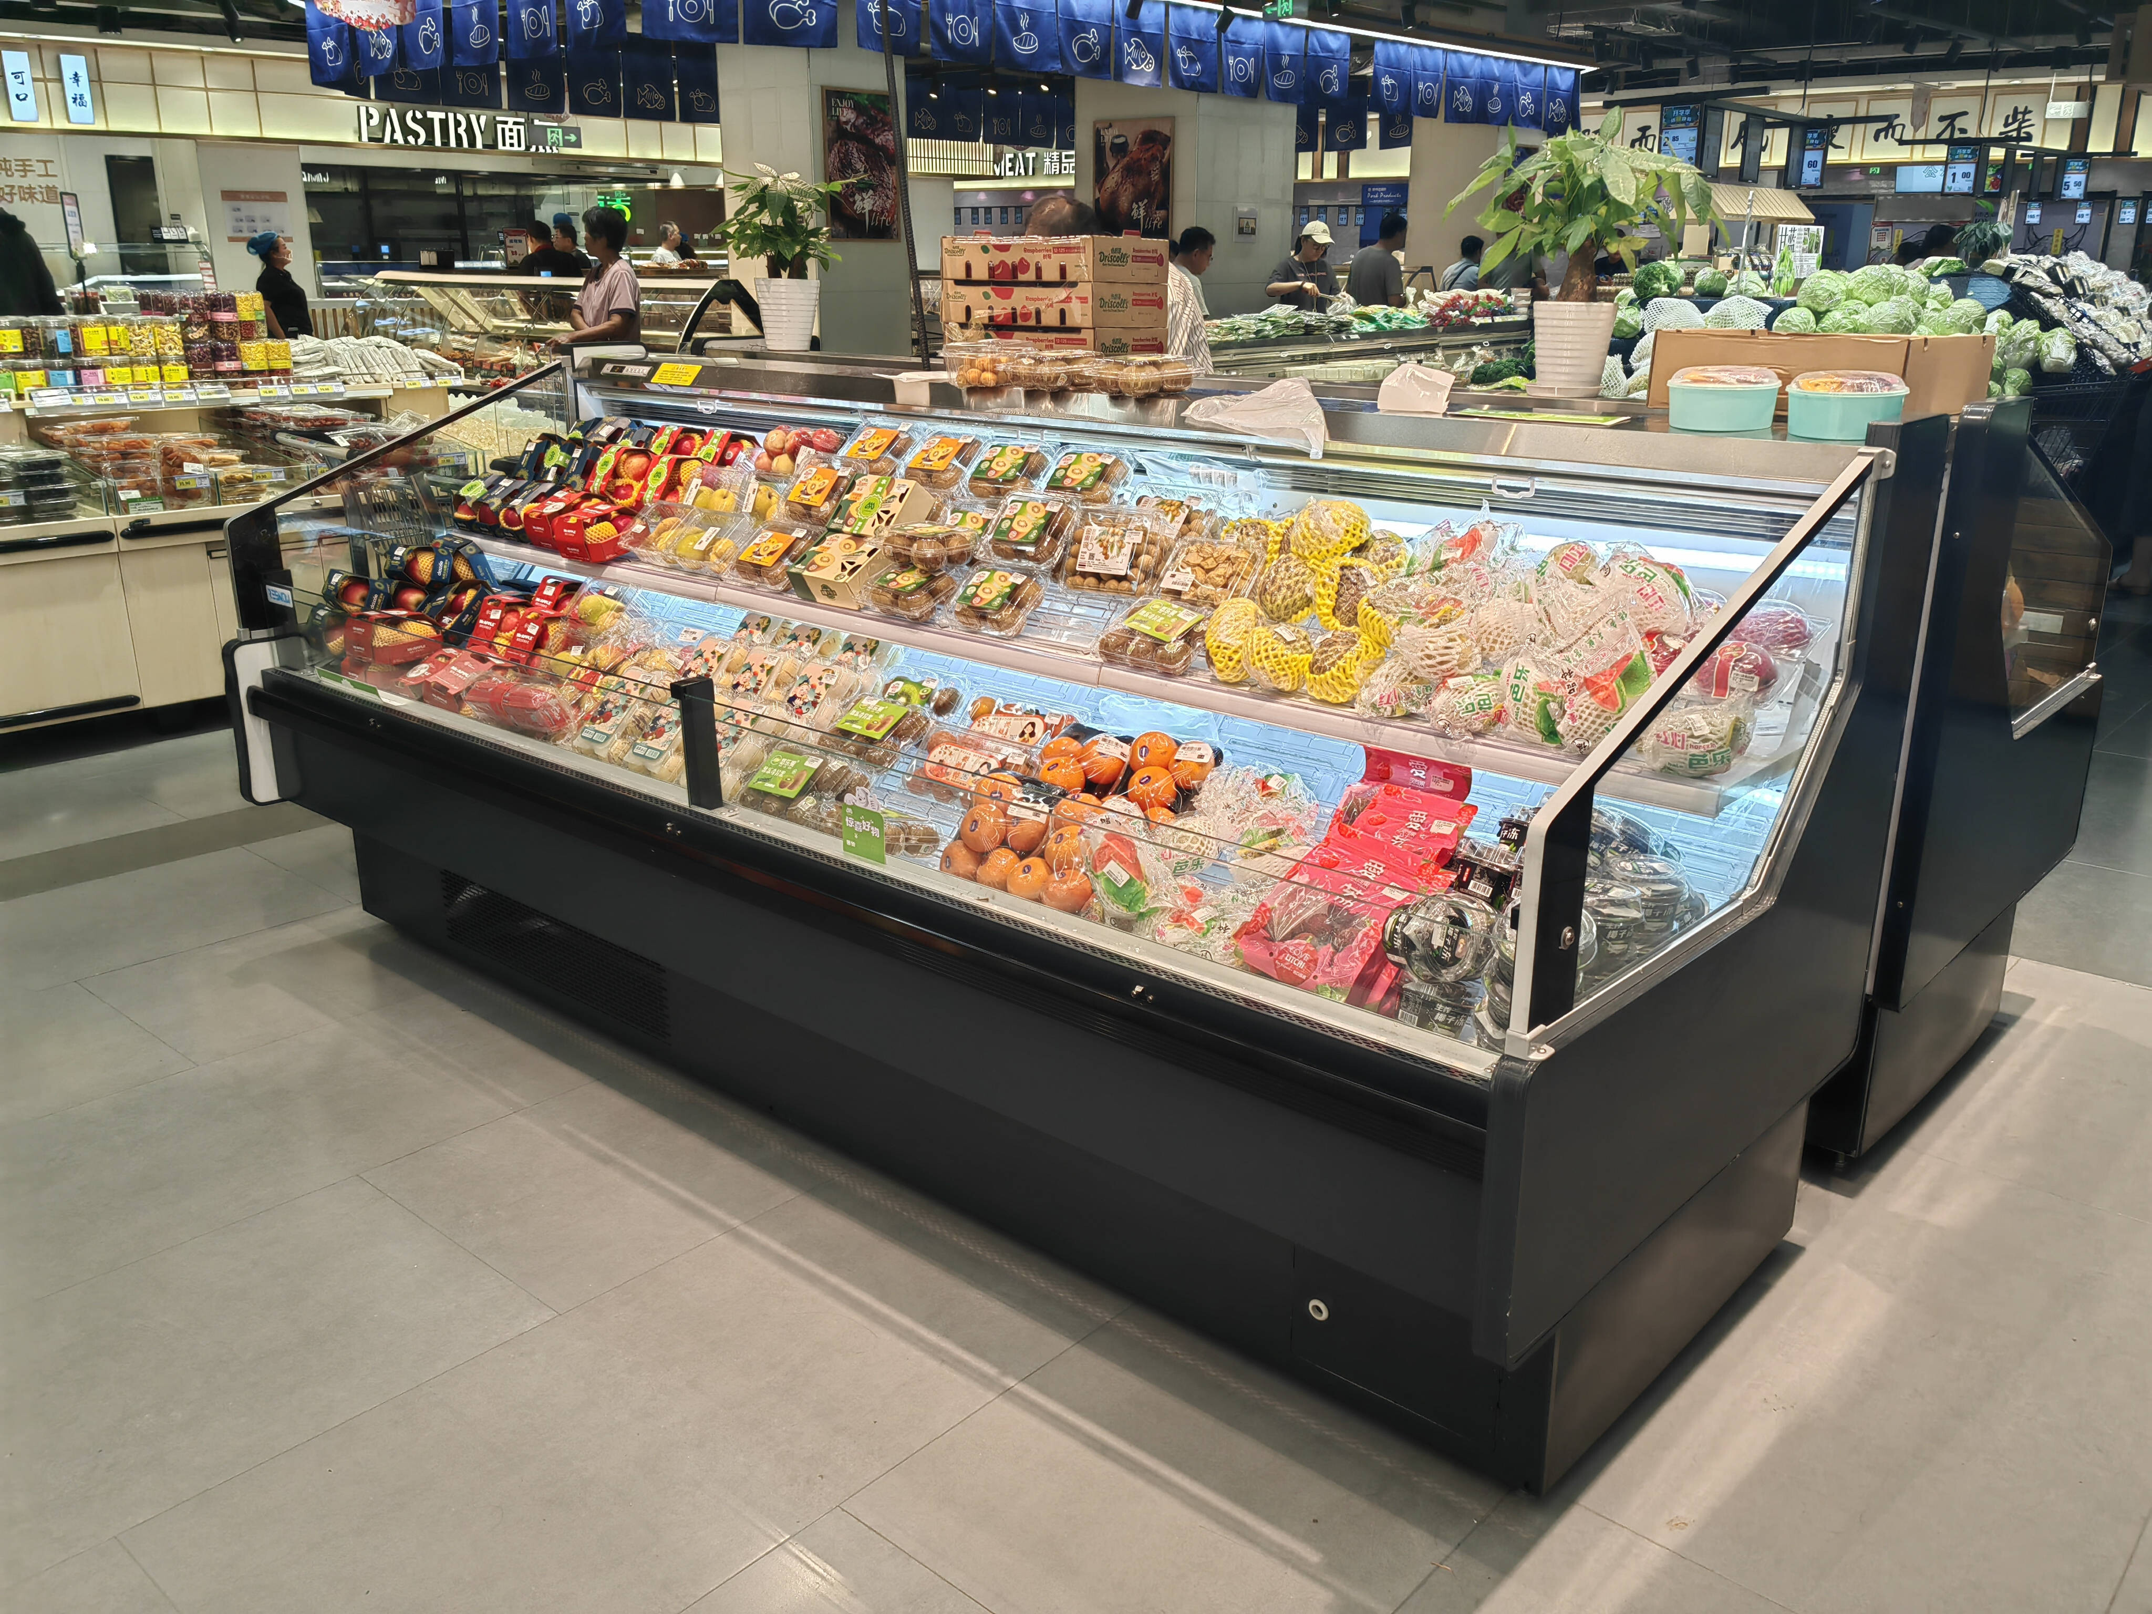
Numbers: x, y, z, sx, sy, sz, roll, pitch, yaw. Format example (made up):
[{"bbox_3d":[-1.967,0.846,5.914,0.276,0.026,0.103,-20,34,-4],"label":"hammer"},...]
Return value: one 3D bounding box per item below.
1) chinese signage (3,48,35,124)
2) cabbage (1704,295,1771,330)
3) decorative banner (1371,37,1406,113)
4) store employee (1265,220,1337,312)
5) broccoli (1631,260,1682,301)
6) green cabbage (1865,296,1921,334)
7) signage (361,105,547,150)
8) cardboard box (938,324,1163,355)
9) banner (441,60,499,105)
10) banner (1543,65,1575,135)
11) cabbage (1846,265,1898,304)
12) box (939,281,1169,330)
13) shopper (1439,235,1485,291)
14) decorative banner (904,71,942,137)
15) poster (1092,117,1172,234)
[{"bbox_3d":[-8.734,-5.960,13.895,0.191,0.531,0.080,-16,24,-41],"label":"chinese signage"},{"bbox_3d":[2.601,-1.930,6.600,0.250,0.200,0.230,7,18,20],"label":"cabbage"},{"bbox_3d":[2.213,-5.104,11.753,0.407,0.458,0.030,-14,23,-39],"label":"decorative banner"},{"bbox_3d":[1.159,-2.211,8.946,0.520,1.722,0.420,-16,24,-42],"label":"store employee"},{"bbox_3d":[2.284,-2.069,6.600,0.190,0.165,0.180,6,18,17],"label":"broccoli"},{"bbox_3d":[3.334,-2.007,6.850,0.220,0.175,0.210,8,19,24],"label":"green cabbage"},{"bbox_3d":[-6.007,-6.612,16.427,2.030,0.313,0.100,-16,24,-41],"label":"signage"},{"bbox_3d":[-0.049,-1.042,3.805,0.448,0.097,0.253,15,23,39],"label":"cardboard box"},{"bbox_3d":[-3.594,-4.360,9.945,0.020,0.400,0.345,16,23,40],"label":"banner"},{"bbox_3d":[3.292,-4.755,11.319,0.020,0.400,0.345,16,23,40],"label":"banner"},{"bbox_3d":[3.405,-2.222,7.152,0.215,0.190,0.210,8,19,23],"label":"cabbage"},{"bbox_3d":[-0.043,-1.118,3.733,0.400,0.091,0.300,12,21,32],"label":"box"},{"bbox_3d":[2.652,-3.099,11.809,0.360,1.725,0.500,-14,22,-38],"label":"shopper"},{"bbox_3d":[-1.095,-4.998,11.998,0.020,0.400,0.345,16,23,40],"label":"decorative banner"},{"bbox_3d":[0.392,-4.245,11.350,0.671,0.763,0.030,14,22,37],"label":"poster"}]

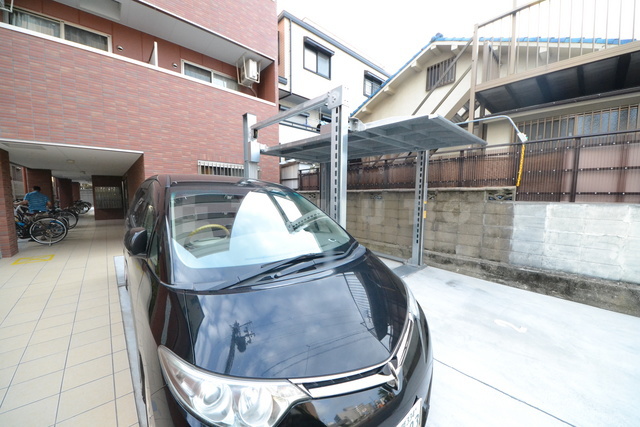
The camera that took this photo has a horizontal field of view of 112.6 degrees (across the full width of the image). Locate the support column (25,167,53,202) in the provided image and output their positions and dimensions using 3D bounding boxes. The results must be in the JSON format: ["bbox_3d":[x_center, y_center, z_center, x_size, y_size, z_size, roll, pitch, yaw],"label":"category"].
[{"bbox_3d":[-11.591,-0.660,8.894,0.609,2.349,0.609,6,8,44],"label":"support column"}]

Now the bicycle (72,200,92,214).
[{"bbox_3d":[-15.197,-0.417,13.111,1.720,1.020,0.580,-1,6,-8],"label":"bicycle"}]

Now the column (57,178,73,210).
[{"bbox_3d":[-18.207,-1.332,15.365,0.609,2.349,0.609,6,8,44],"label":"column"}]

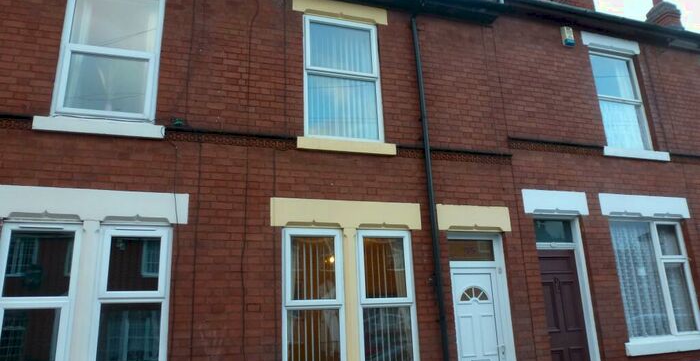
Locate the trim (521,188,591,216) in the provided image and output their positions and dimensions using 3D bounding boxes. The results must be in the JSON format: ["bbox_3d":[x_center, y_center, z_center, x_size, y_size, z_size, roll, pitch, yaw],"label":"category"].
[{"bbox_3d":[2.846,0.327,6.797,1.068,0.331,0.120,3,-16,-17],"label":"trim"}]

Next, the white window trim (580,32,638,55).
[{"bbox_3d":[4.263,-2.225,7.980,1.170,0.243,0.100,3,-16,-17],"label":"white window trim"}]

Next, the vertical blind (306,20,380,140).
[{"bbox_3d":[-0.094,-1.306,6.307,1.033,1.699,0.090,3,-16,-17],"label":"vertical blind"}]

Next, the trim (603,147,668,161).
[{"bbox_3d":[4.359,-0.387,7.428,1.276,0.150,0.120,3,-16,-17],"label":"trim"}]

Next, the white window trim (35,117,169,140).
[{"bbox_3d":[-2.633,-0.536,5.152,1.246,0.140,0.120,3,-16,-17],"label":"white window trim"}]

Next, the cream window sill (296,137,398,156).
[{"bbox_3d":[-0.036,-0.394,5.955,1.261,0.143,0.120,3,-16,-17],"label":"cream window sill"}]

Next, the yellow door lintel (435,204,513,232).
[{"bbox_3d":[1.595,0.506,6.308,1.057,0.325,0.120,3,-16,-17],"label":"yellow door lintel"}]

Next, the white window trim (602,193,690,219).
[{"bbox_3d":[4.391,0.404,7.275,1.669,0.311,0.120,3,-16,-17],"label":"white window trim"}]

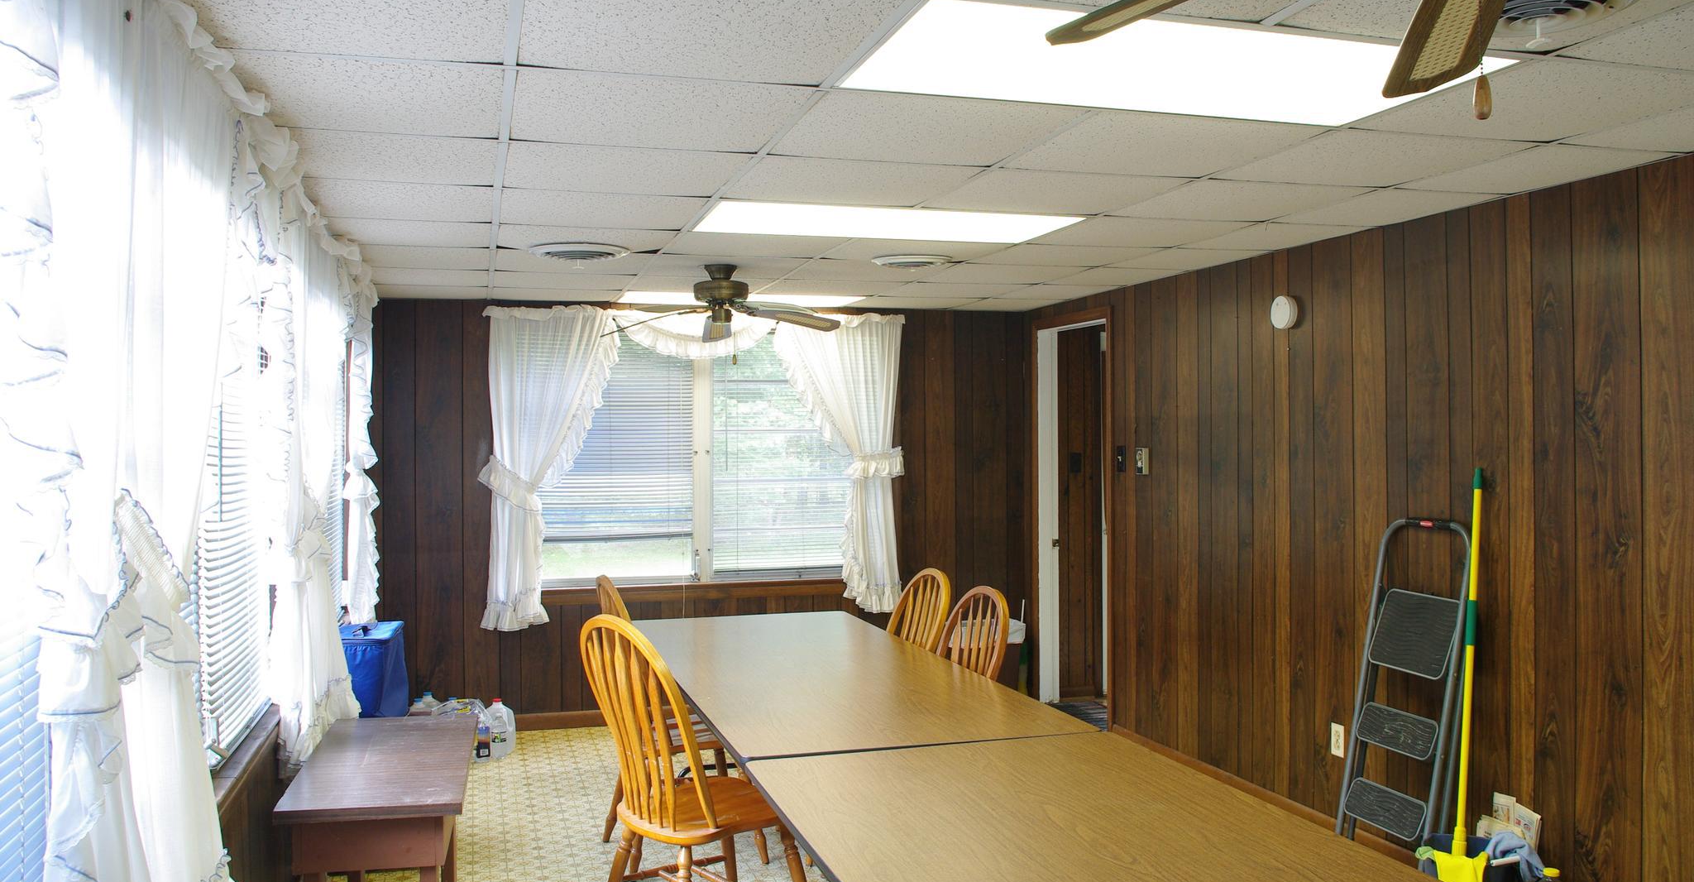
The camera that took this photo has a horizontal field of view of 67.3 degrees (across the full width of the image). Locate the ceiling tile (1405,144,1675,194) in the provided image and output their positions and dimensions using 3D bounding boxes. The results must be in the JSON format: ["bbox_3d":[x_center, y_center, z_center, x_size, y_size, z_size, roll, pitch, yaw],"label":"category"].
[{"bbox_3d":[1.863,-0.734,3.448,0.423,0.020,0.589,0,0,-16],"label":"ceiling tile"}]

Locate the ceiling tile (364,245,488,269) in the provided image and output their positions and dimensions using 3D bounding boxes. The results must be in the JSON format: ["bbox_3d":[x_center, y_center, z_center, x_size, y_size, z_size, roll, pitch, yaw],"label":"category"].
[{"bbox_3d":[-1.679,-0.715,4.922,0.584,0.022,0.603,-1,0,-16],"label":"ceiling tile"}]

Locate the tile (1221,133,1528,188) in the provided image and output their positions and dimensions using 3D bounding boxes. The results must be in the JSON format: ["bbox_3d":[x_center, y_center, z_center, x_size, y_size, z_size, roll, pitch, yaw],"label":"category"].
[{"bbox_3d":[1.364,-0.739,3.320,0.615,0.022,0.603,-1,0,-16],"label":"tile"}]

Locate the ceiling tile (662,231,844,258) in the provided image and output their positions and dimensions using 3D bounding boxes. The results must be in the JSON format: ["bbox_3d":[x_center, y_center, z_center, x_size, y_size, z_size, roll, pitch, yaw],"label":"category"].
[{"bbox_3d":[-0.333,-0.726,4.692,0.615,0.022,0.603,-1,0,-16],"label":"ceiling tile"}]

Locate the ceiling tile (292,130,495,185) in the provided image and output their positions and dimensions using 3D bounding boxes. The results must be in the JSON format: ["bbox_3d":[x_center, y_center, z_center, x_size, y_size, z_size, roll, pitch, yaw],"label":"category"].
[{"bbox_3d":[-1.149,-0.710,3.169,0.546,0.020,0.585,-1,0,-16],"label":"ceiling tile"}]

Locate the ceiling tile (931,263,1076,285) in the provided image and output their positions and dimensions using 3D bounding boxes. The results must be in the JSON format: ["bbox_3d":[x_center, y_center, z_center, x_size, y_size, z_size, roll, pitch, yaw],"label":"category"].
[{"bbox_3d":[0.690,-0.730,5.578,0.609,0.020,0.589,0,0,-16],"label":"ceiling tile"}]

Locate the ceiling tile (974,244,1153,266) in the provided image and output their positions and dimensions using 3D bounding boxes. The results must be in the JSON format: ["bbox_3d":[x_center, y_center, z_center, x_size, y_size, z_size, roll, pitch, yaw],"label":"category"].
[{"bbox_3d":[0.861,-0.738,5.041,0.615,0.022,0.603,-1,0,-16],"label":"ceiling tile"}]

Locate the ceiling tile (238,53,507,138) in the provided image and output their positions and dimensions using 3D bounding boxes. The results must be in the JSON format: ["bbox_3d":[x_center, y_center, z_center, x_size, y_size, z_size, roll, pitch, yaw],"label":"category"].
[{"bbox_3d":[-0.996,-0.711,2.610,0.565,0.020,0.589,0,0,-16],"label":"ceiling tile"}]

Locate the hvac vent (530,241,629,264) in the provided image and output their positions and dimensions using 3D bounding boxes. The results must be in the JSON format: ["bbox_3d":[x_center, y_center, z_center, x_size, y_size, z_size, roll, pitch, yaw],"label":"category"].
[{"bbox_3d":[-0.957,-0.674,4.601,0.370,0.070,0.370,0,0,-16],"label":"hvac vent"}]

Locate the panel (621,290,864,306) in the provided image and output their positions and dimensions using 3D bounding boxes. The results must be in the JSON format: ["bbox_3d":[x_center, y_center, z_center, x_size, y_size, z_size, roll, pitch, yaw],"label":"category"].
[{"bbox_3d":[-0.523,-0.727,6.411,1.214,0.030,0.544,-1,0,-16],"label":"panel"}]

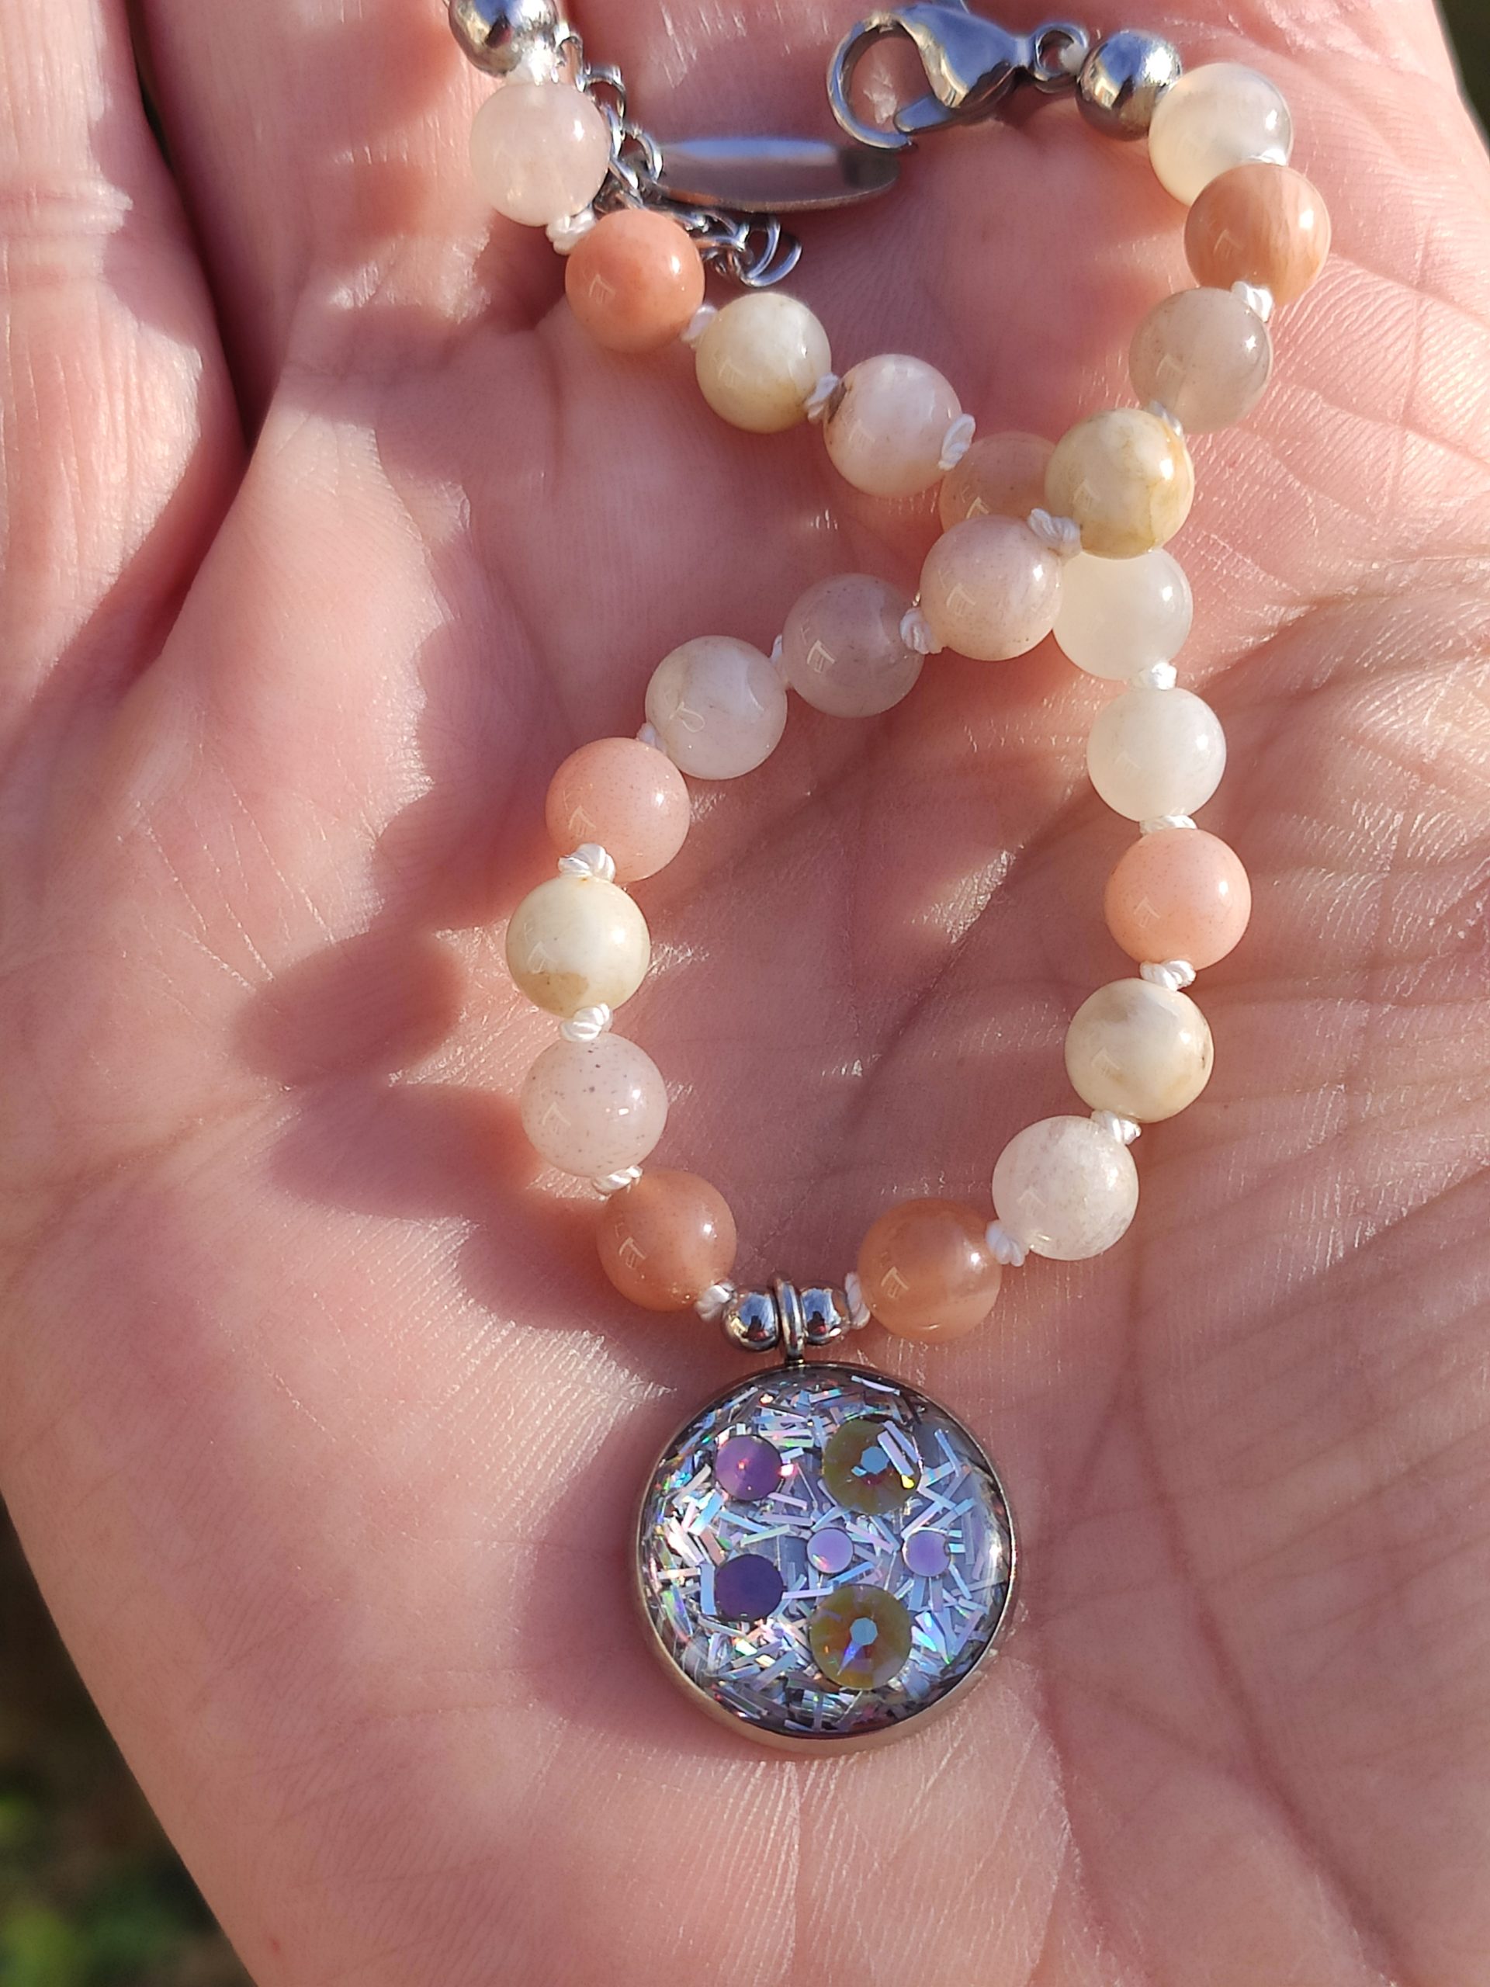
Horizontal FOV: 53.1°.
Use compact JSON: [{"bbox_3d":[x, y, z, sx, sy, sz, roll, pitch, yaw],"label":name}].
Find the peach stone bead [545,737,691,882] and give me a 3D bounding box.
[{"bbox_3d":[-0.007,-0.010,0.083,0.008,0.008,0.008,0,53,0],"label":"peach stone bead"}]

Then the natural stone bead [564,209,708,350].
[{"bbox_3d":[-0.006,-0.041,0.087,0.008,0.008,0.008,0,60,0],"label":"natural stone bead"}]

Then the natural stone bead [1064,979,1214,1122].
[{"bbox_3d":[0.022,0.003,0.083,0.008,0.008,0.008,0,53,0],"label":"natural stone bead"}]

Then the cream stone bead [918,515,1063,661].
[{"bbox_3d":[0.014,-0.023,0.084,0.008,0.008,0.008,0,60,0],"label":"cream stone bead"}]

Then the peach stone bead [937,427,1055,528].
[{"bbox_3d":[0.016,-0.030,0.090,0.008,0.008,0.008,0,60,0],"label":"peach stone bead"}]

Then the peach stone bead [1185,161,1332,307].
[{"bbox_3d":[0.029,-0.044,0.086,0.008,0.008,0.008,0,60,0],"label":"peach stone bead"}]

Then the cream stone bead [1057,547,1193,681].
[{"bbox_3d":[0.022,-0.022,0.087,0.008,0.008,0.008,0,53,0],"label":"cream stone bead"}]

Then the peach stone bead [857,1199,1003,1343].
[{"bbox_3d":[0.010,0.015,0.084,0.008,0.008,0.008,0,60,0],"label":"peach stone bead"}]

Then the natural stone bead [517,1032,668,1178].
[{"bbox_3d":[-0.008,0.006,0.083,0.008,0.008,0.008,1,55,-1],"label":"natural stone bead"}]

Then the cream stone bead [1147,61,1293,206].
[{"bbox_3d":[0.028,-0.050,0.086,0.008,0.008,0.008,0,60,0],"label":"cream stone bead"}]

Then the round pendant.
[{"bbox_3d":[0.005,0.032,0.085,0.021,0.006,0.021,-4,66,0],"label":"round pendant"}]

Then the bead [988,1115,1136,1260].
[{"bbox_3d":[0.018,0.011,0.083,0.008,0.008,0.008,0,53,0],"label":"bead"}]

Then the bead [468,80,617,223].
[{"bbox_3d":[-0.012,-0.049,0.087,0.008,0.008,0.008,1,55,-1],"label":"bead"}]

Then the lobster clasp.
[{"bbox_3d":[0.013,-0.054,0.087,0.015,0.004,0.008,-13,76,0],"label":"lobster clasp"}]

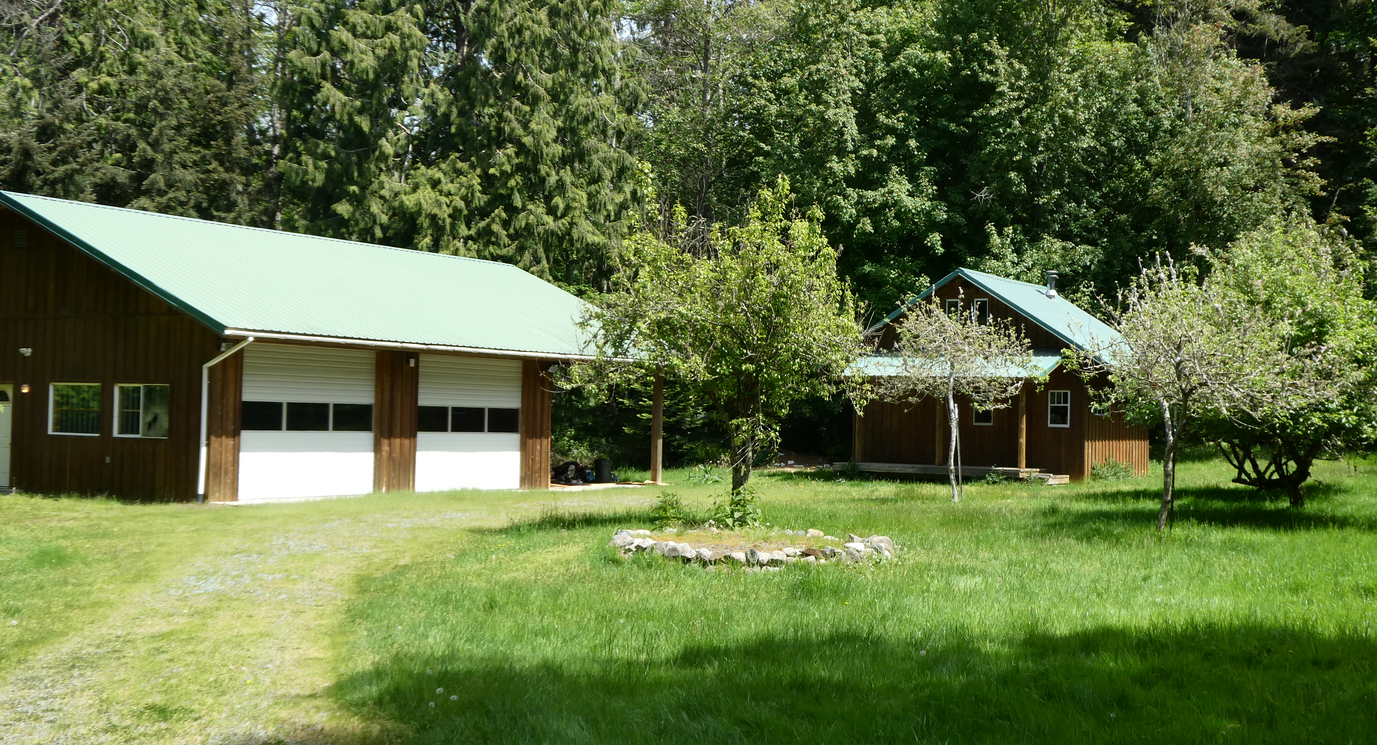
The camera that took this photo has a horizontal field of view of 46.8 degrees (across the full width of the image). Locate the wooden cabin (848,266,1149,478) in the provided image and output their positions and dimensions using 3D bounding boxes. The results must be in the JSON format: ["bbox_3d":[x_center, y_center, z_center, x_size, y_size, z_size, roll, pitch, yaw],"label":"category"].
[{"bbox_3d":[9.235,0.032,47.849,8.300,6.100,8.100,0,-2,32],"label":"wooden cabin"}]

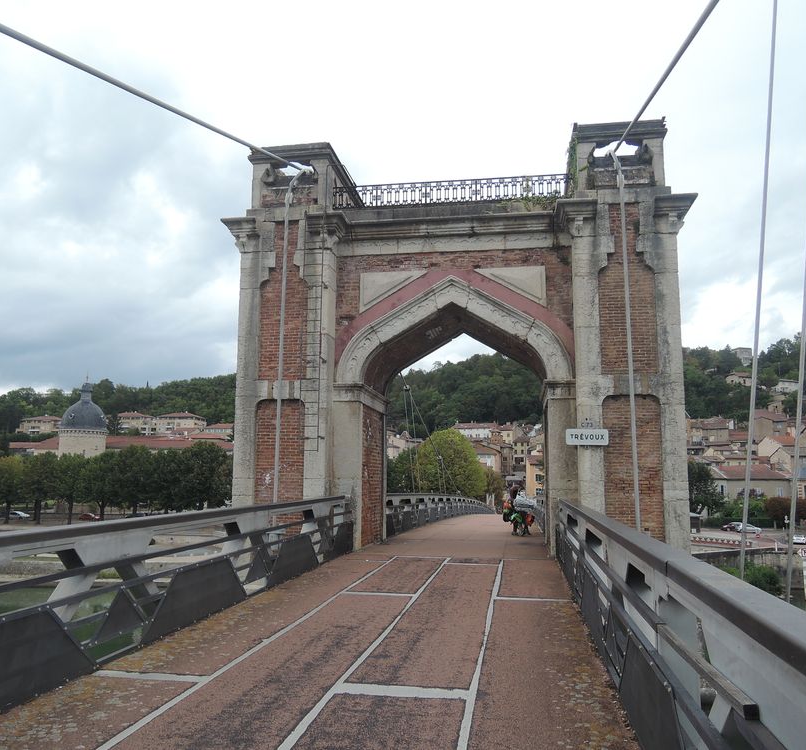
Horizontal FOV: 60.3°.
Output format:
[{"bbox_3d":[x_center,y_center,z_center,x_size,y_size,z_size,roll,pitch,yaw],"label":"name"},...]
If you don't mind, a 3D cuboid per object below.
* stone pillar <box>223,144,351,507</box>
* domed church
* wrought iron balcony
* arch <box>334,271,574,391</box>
[{"bbox_3d":[-2.293,-0.404,16.400,2.726,8.733,3.997,-1,-7,9],"label":"stone pillar"},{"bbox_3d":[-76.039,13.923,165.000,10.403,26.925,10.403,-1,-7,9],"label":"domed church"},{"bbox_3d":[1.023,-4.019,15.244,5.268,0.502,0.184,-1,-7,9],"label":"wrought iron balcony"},{"bbox_3d":[1.208,-0.811,15.868,5.022,2.511,2.562,-1,-7,9],"label":"arch"}]

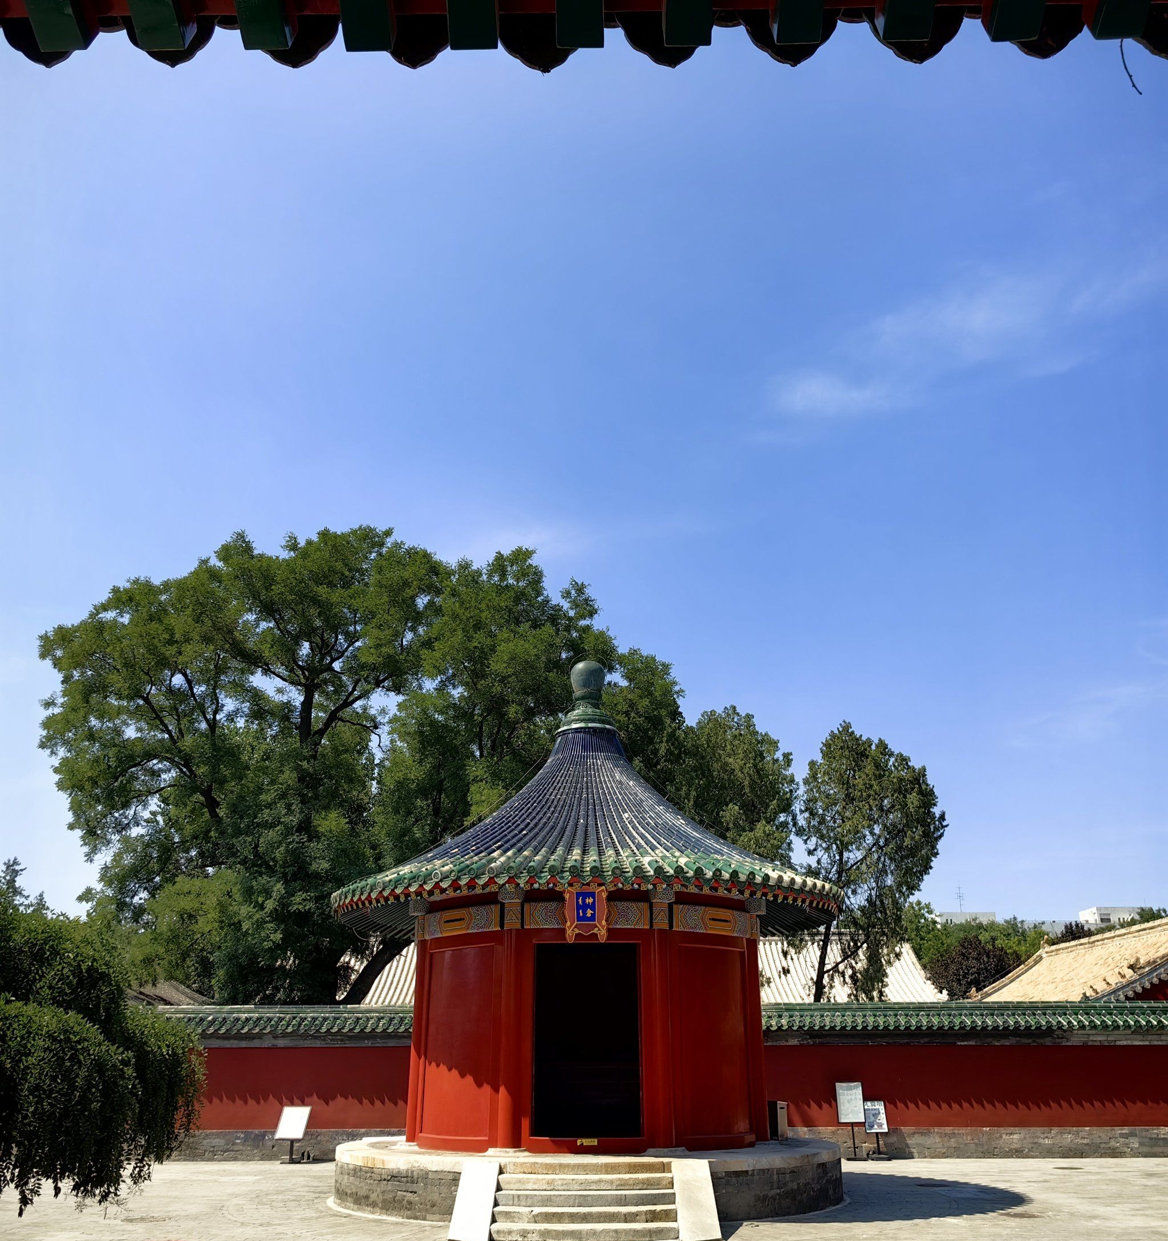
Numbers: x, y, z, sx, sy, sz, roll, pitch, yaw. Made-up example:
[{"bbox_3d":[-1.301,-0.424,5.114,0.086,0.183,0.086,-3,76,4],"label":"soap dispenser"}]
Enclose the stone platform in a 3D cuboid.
[{"bbox_3d":[0.066,9.263,19.689,8.536,0.770,9.240,0,-21,0],"label":"stone platform"}]

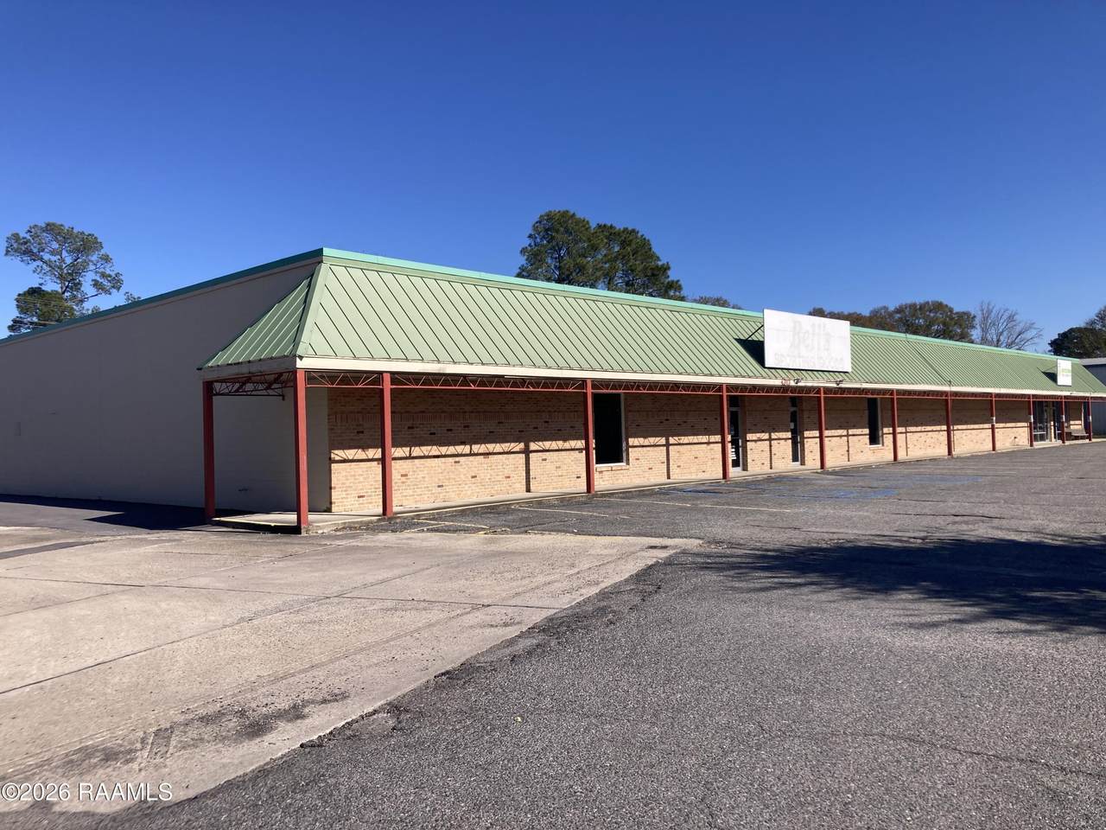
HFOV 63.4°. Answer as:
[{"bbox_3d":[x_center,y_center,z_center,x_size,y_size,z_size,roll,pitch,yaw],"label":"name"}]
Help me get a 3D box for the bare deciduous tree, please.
[{"bbox_3d":[43.222,-4.392,85.000,7.400,12.800,7.400,-3,-2,27],"label":"bare deciduous tree"}]

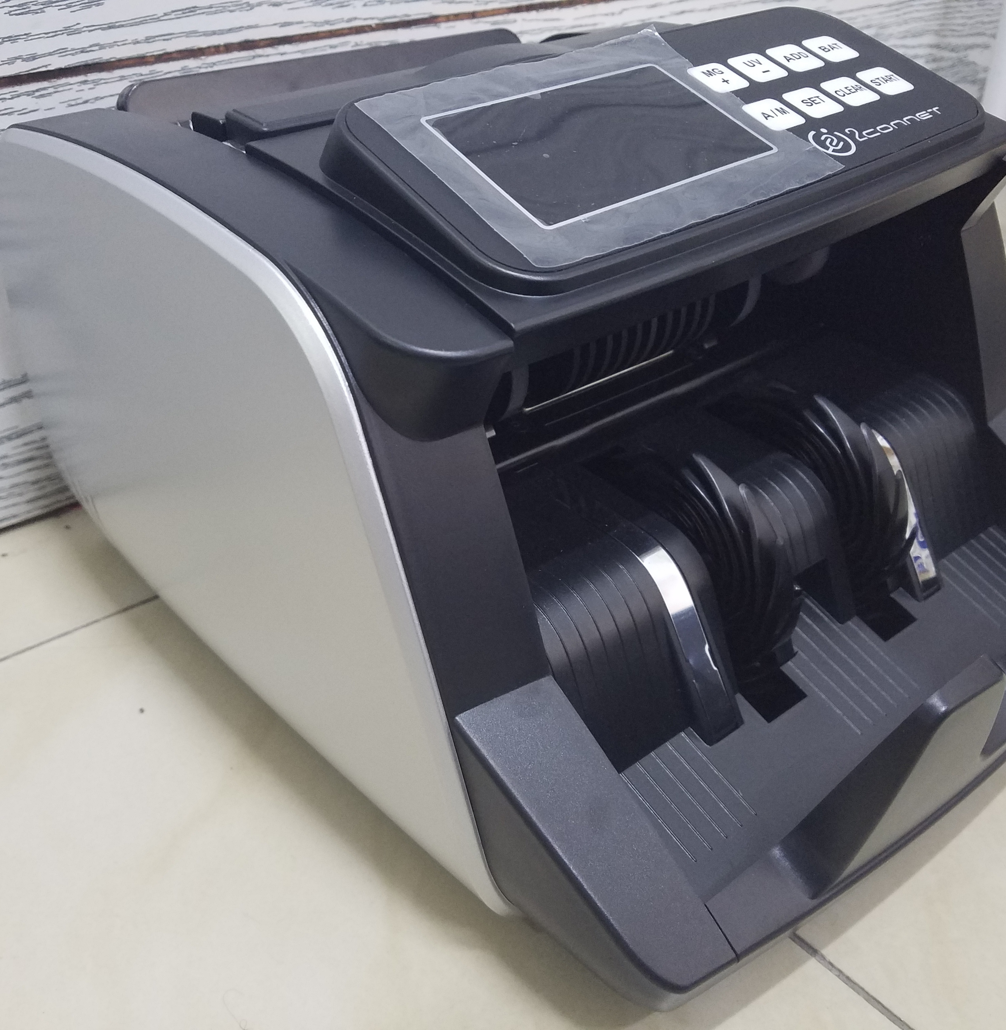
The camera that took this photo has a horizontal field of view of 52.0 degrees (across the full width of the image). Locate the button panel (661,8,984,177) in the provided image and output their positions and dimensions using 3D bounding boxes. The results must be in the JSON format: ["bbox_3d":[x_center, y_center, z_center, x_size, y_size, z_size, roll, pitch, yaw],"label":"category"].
[{"bbox_3d":[0.106,-0.139,0.337,0.075,0.010,0.083,-27,59,-30],"label":"button panel"}]

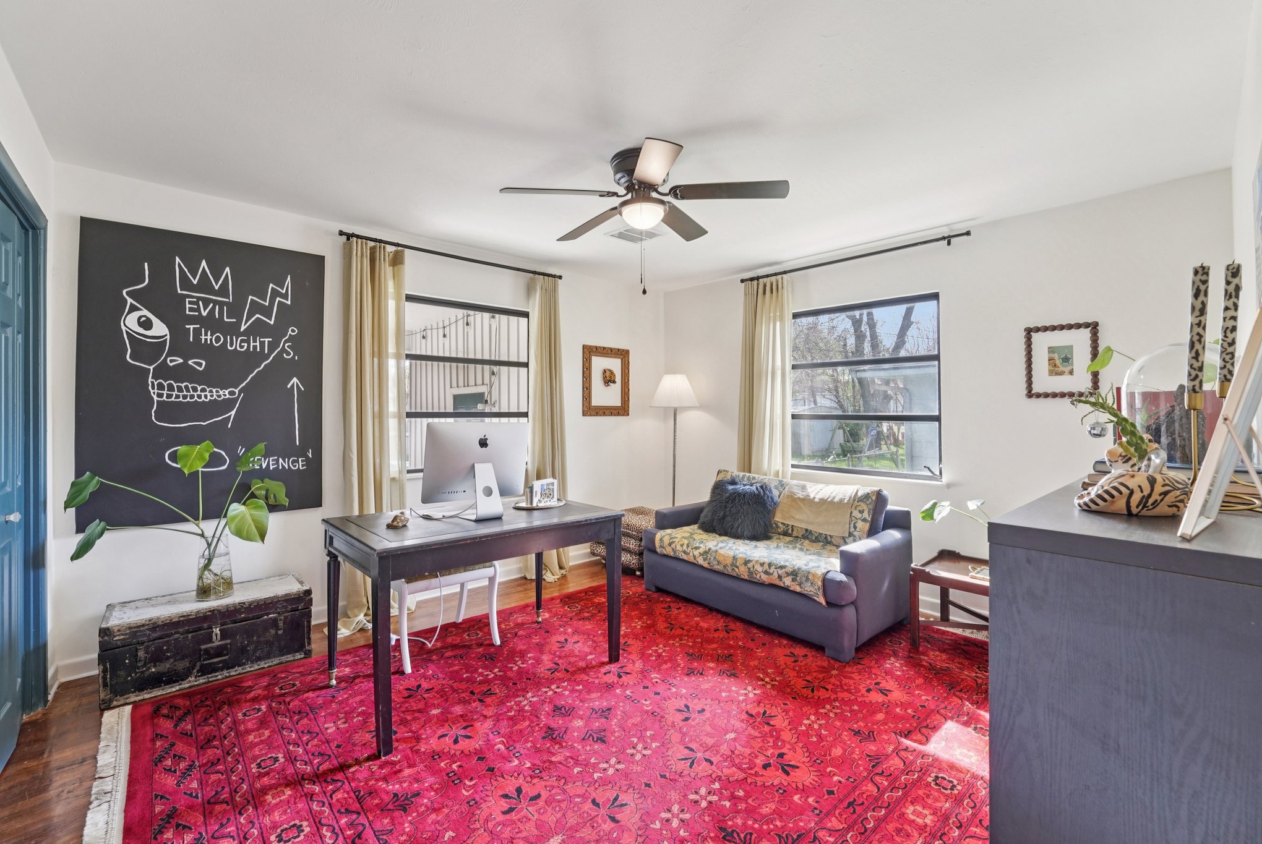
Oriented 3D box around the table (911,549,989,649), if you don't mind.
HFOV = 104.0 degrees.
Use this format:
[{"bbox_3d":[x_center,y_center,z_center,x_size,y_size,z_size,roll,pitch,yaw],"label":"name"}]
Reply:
[{"bbox_3d":[1.909,0.970,2.522,0.733,0.442,0.502,0,1,45],"label":"table"}]

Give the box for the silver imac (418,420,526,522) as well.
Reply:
[{"bbox_3d":[-0.721,0.223,2.296,0.176,0.454,0.527,0,1,41],"label":"silver imac"}]

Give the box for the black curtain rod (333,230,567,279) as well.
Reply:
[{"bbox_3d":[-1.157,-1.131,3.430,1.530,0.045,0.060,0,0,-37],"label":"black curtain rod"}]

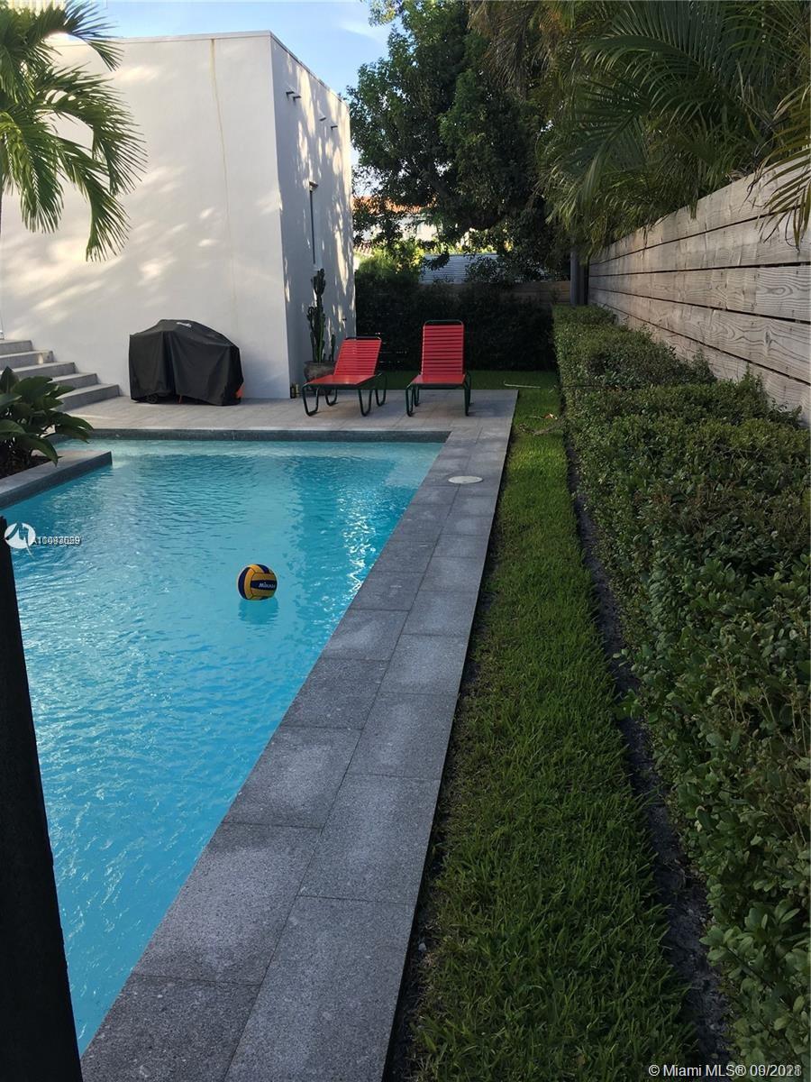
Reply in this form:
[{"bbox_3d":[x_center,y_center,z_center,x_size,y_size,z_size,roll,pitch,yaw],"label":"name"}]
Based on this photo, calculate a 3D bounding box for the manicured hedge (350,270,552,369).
[{"bbox_3d":[0.904,-3.975,16.432,3.550,1.640,0.850,1,16,8],"label":"manicured hedge"}]

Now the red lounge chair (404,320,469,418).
[{"bbox_3d":[0.433,-2.132,11.083,0.690,1.040,1.740,1,16,6],"label":"red lounge chair"}]

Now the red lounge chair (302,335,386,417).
[{"bbox_3d":[-0.702,-2.077,11.351,0.690,0.830,1.870,1,16,9],"label":"red lounge chair"}]

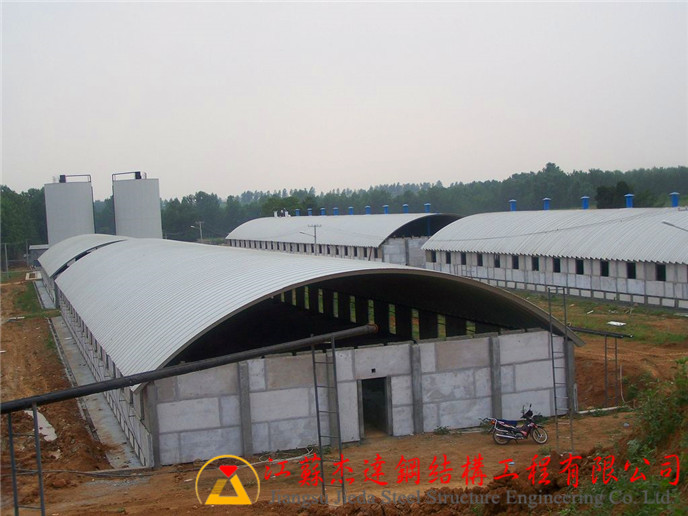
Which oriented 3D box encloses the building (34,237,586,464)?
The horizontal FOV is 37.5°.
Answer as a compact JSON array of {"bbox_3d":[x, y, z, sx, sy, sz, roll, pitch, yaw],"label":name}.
[{"bbox_3d":[-16.728,1.188,86.538,15.272,5.450,113.856,-4,3,-18],"label":"building"}]

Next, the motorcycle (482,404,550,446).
[{"bbox_3d":[5.580,5.417,32.593,2.000,1.170,0.750,-3,3,7],"label":"motorcycle"}]

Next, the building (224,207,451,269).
[{"bbox_3d":[-1.309,-3.565,150.240,15.600,7.200,71.700,-4,3,-20],"label":"building"}]

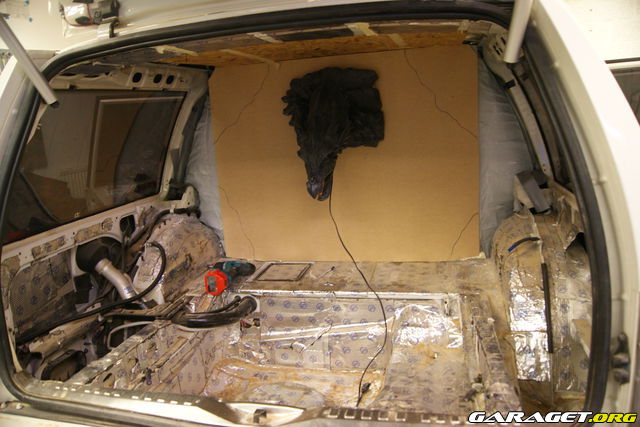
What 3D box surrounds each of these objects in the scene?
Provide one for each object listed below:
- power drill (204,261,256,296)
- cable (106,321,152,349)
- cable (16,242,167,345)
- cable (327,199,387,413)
[{"bbox_3d":[-0.349,0.210,1.712,0.201,0.082,0.242,0,13,16],"label":"power drill"},{"bbox_3d":[-0.560,0.336,1.367,0.093,0.062,0.160,0,13,13],"label":"cable"},{"bbox_3d":[-0.619,0.219,1.364,0.165,0.175,0.515,0,13,13],"label":"cable"},{"bbox_3d":[0.111,0.257,1.596,0.221,0.587,0.474,0,13,13],"label":"cable"}]

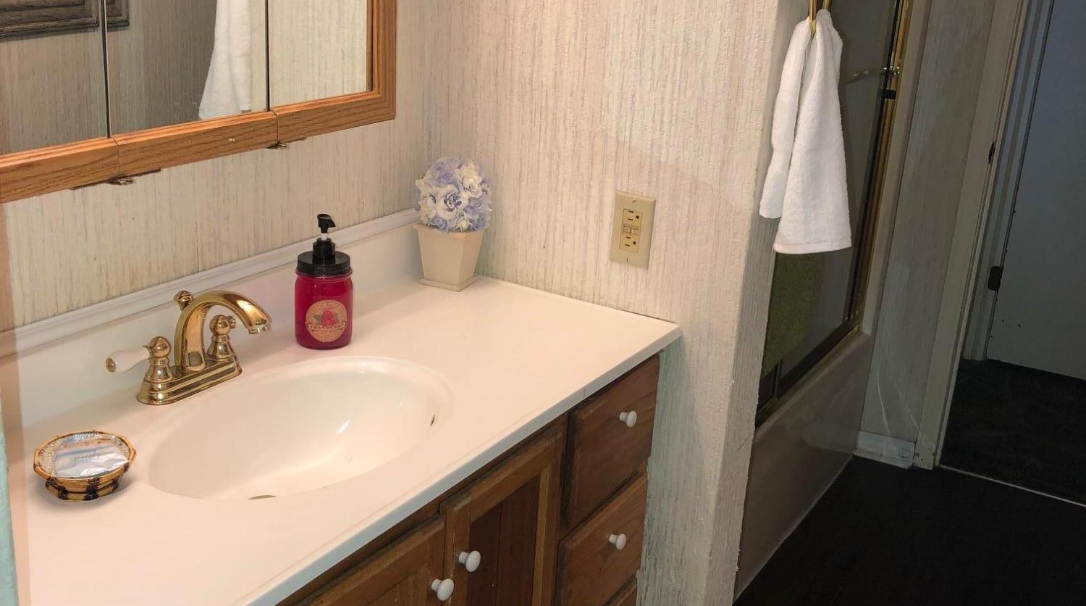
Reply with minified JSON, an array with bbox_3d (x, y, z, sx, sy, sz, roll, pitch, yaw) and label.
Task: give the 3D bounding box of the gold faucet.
[{"bbox_3d":[-0.426,0.058,1.472,0.174,0.147,0.209,14,22,28],"label":"gold faucet"}]

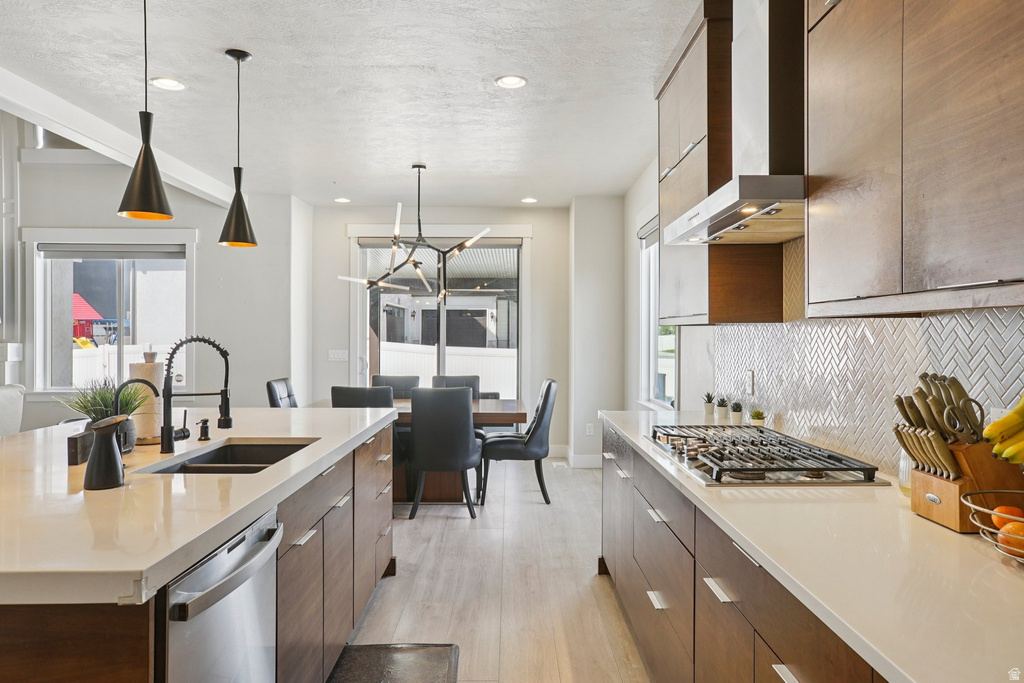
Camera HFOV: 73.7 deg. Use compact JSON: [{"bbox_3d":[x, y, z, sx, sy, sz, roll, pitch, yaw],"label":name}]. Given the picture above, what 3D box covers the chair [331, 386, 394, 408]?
[{"bbox_3d":[-1.074,0.803,5.201,0.500,0.955,0.620,0,1,0],"label":"chair"}]

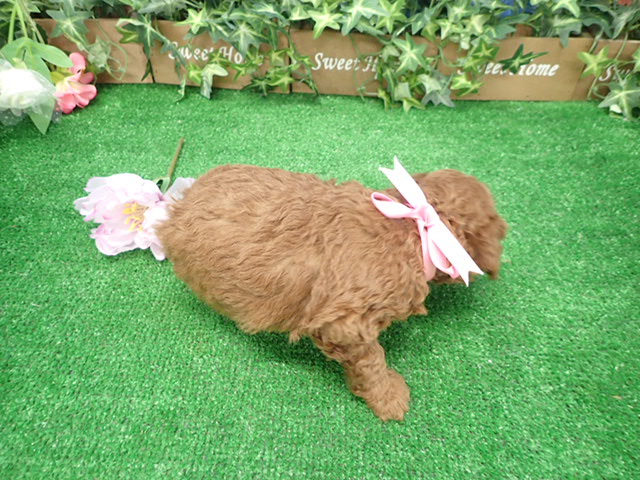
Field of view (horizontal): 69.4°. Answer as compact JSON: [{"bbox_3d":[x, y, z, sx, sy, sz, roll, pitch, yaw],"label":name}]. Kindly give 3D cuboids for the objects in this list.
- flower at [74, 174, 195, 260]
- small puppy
[{"bbox_3d":[-0.198,-0.031,0.477,0.113,0.053,0.103,3,47,0],"label":"flower"},{"bbox_3d":[0.000,0.025,0.376,0.282,0.139,0.159,8,48,5],"label":"small puppy"}]

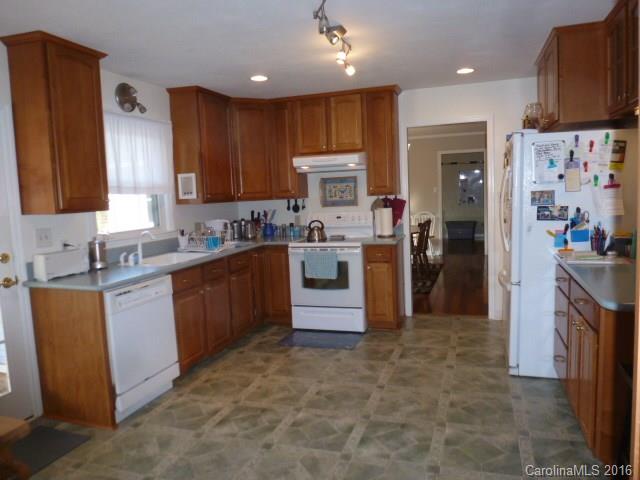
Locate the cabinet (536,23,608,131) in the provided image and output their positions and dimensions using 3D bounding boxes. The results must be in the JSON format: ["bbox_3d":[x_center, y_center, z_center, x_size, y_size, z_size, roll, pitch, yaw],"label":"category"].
[{"bbox_3d":[2.018,-1.133,3.254,0.600,0.600,0.880,0,7,19],"label":"cabinet"}]

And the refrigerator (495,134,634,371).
[{"bbox_3d":[1.854,0.096,3.482,0.850,1.775,0.855,0,7,19],"label":"refrigerator"}]

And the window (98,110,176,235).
[{"bbox_3d":[-1.572,-0.547,3.762,0.100,1.015,0.970,-1,6,19],"label":"window"}]

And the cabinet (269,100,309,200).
[{"bbox_3d":[-0.353,-0.982,4.982,0.309,1.038,0.339,-1,6,19],"label":"cabinet"}]

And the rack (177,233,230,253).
[{"bbox_3d":[-1.083,0.031,4.186,0.430,0.140,0.360,0,7,19],"label":"rack"}]

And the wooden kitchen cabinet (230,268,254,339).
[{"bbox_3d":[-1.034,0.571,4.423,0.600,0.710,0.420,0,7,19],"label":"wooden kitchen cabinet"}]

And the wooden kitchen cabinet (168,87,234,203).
[{"bbox_3d":[-1.165,-0.900,4.458,0.331,1.062,0.615,-1,6,19],"label":"wooden kitchen cabinet"}]

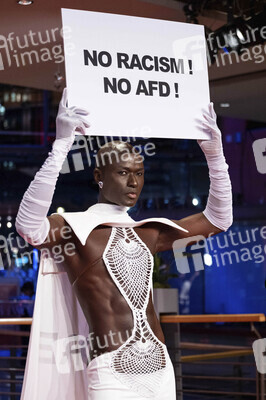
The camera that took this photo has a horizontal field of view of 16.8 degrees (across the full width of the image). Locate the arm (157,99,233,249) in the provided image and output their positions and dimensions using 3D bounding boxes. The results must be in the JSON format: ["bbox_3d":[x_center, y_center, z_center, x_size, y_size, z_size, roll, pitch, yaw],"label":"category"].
[{"bbox_3d":[0.222,-0.085,3.270,0.350,0.540,0.180,0,0,-31],"label":"arm"}]

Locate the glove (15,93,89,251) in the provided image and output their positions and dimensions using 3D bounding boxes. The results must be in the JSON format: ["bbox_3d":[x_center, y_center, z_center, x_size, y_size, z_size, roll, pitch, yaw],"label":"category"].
[{"bbox_3d":[-0.255,-0.104,2.940,0.320,0.520,0.220,0,0,-31],"label":"glove"}]

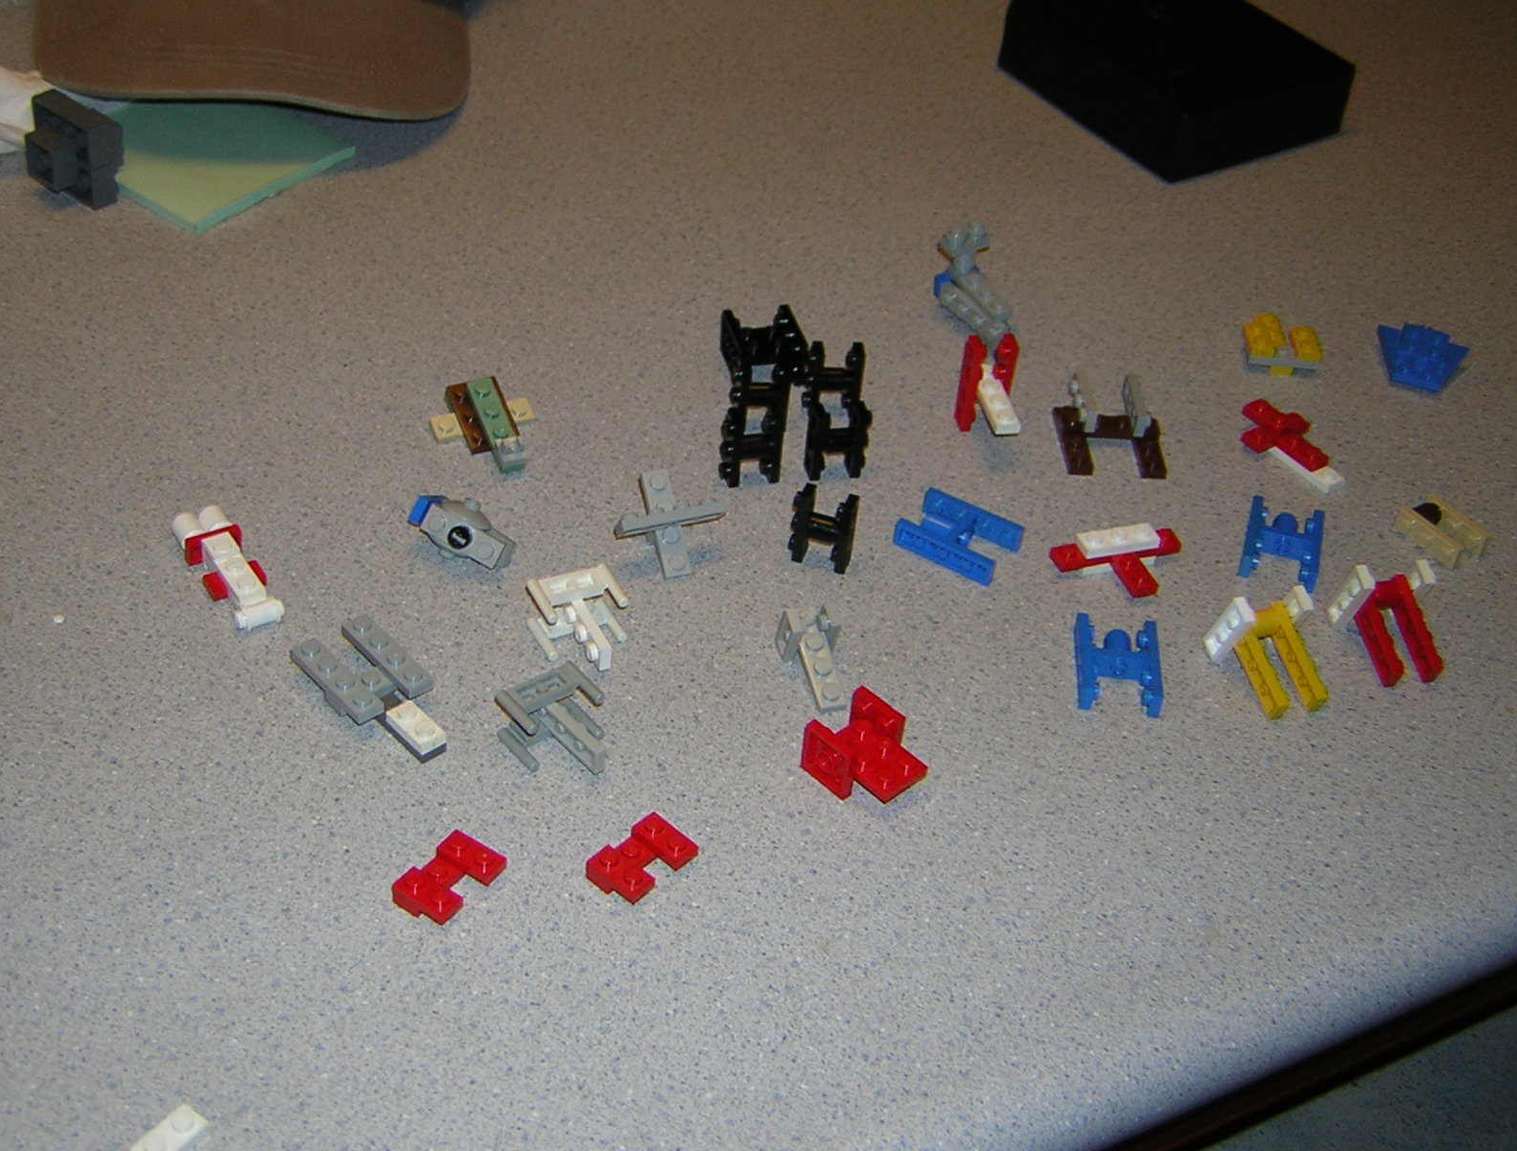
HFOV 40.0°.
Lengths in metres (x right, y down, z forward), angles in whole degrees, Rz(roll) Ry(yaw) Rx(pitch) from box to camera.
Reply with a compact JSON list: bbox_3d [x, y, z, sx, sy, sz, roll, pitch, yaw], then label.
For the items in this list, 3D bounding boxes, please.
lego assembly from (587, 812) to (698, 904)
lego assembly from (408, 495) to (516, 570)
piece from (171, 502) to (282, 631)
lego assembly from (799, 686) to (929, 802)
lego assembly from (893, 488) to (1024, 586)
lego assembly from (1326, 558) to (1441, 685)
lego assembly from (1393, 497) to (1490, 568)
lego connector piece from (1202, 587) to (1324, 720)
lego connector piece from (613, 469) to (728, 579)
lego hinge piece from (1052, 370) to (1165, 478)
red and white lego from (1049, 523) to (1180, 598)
[{"bbox_3d":[-0.029,0.072,0.525,0.016,0.008,0.024,33,47,28],"label":"lego assembly"},{"bbox_3d":[-0.087,-0.013,0.601,0.031,0.020,0.013,29,9,4],"label":"lego assembly"},{"bbox_3d":[-0.150,-0.003,0.589,0.016,0.011,0.050,-18,47,-26],"label":"piece"},{"bbox_3d":[0.029,0.048,0.553,0.028,0.016,0.022,35,49,30],"label":"lego assembly"},{"bbox_3d":[0.061,-0.012,0.636,0.032,0.008,0.022,25,43,21],"label":"lego assembly"},{"bbox_3d":[0.188,0.015,0.612,0.024,0.025,0.034,-4,50,-12],"label":"lego assembly"},{"bbox_3d":[0.216,-0.013,0.659,0.016,0.008,0.024,-21,47,-29],"label":"lego assembly"},{"bbox_3d":[0.146,0.024,0.593,0.024,0.024,0.032,-10,62,-18],"label":"lego connector piece"},{"bbox_3d":[-0.027,-0.015,0.614,0.032,0.021,0.032,-11,63,-20],"label":"lego connector piece"},{"bbox_3d":[0.114,-0.049,0.676,0.032,0.014,0.037,1,41,-6],"label":"lego hinge piece"},{"bbox_3d":[0.112,-0.003,0.628,0.040,0.011,0.024,-9,44,-18],"label":"red and white lego"}]

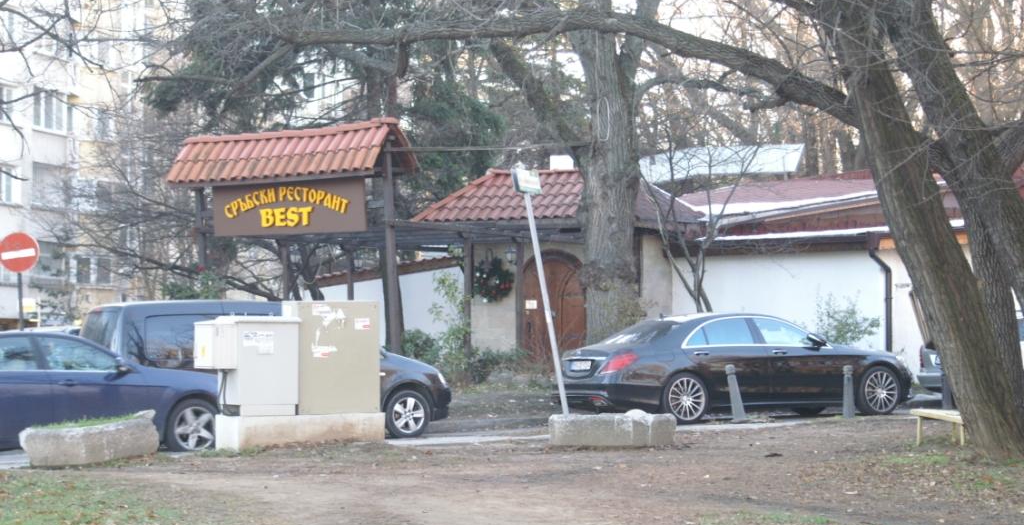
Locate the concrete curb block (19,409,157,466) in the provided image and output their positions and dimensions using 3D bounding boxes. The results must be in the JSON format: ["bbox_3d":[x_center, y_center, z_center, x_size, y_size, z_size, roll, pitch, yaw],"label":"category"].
[{"bbox_3d":[-4.464,1.870,27.000,1.400,0.400,0.420,-4,0,-22],"label":"concrete curb block"}]

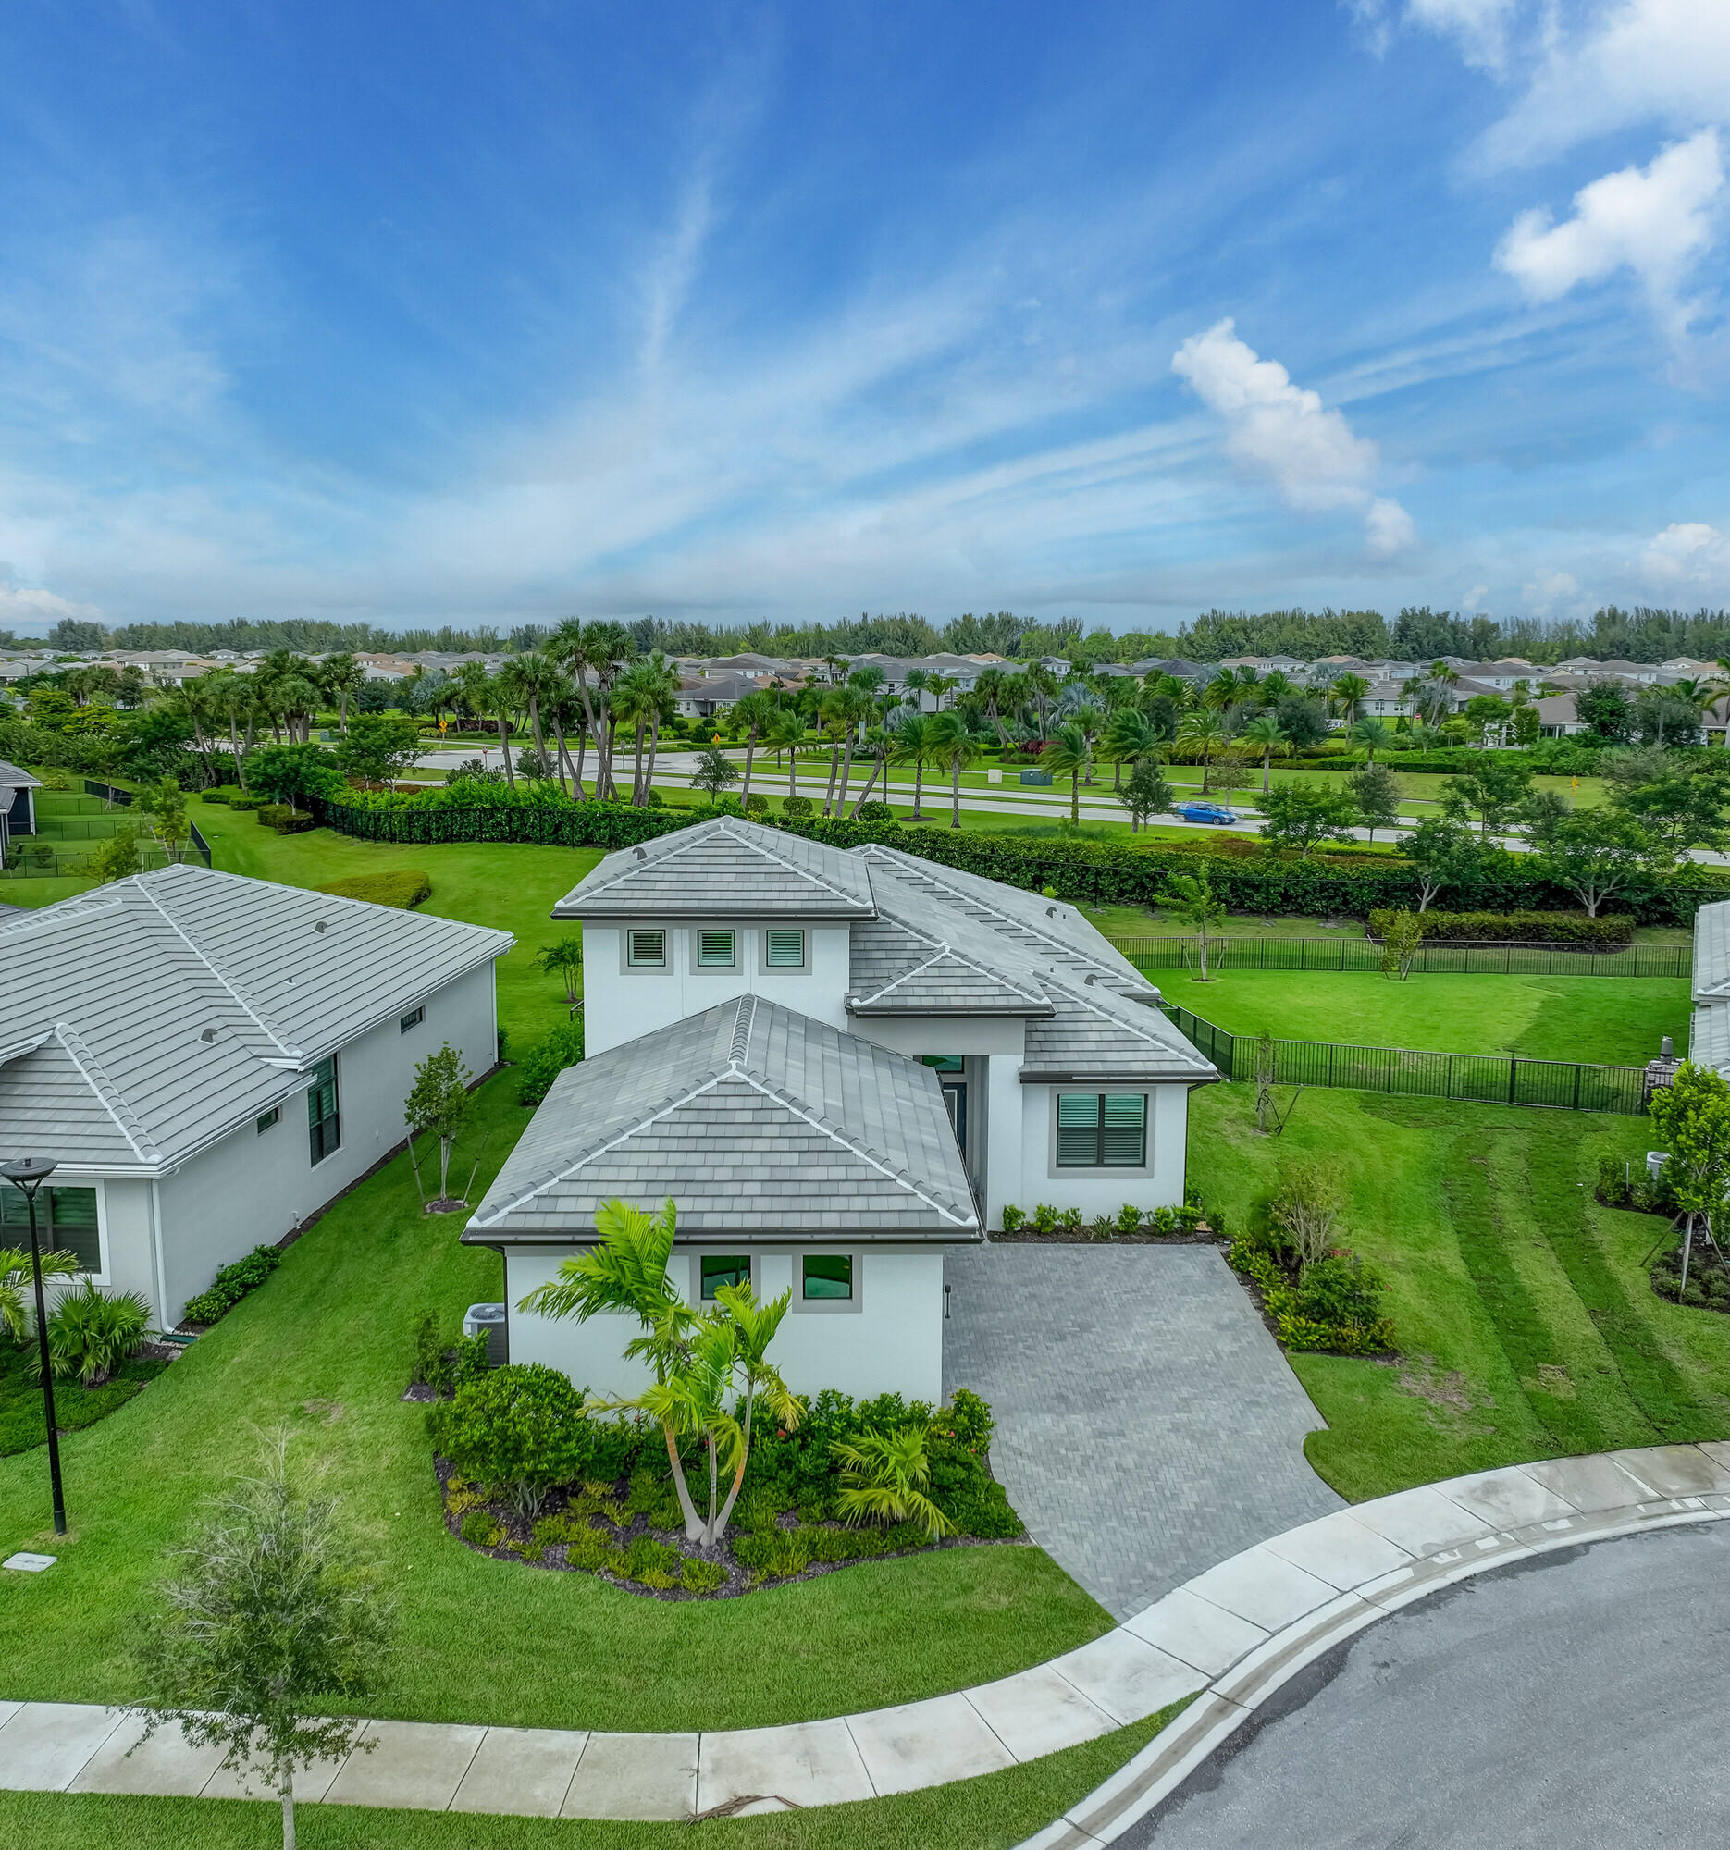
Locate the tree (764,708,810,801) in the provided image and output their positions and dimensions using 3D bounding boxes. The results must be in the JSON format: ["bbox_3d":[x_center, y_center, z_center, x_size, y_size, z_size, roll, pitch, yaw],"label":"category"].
[{"bbox_3d":[-5.874,-12.678,128.701,3.480,7.380,3.400,0,10,0],"label":"tree"}]

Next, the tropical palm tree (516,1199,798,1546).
[{"bbox_3d":[-2.861,6.248,23.627,3.800,4.800,3.300,0,10,0],"label":"tropical palm tree"}]

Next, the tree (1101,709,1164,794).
[{"bbox_3d":[22.323,-14.593,143.424,4.800,7.200,4.800,0,9,0],"label":"tree"}]

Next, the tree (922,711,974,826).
[{"bbox_3d":[5.495,-10.280,113.379,3.450,7.760,3.400,0,10,0],"label":"tree"}]

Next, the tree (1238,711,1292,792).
[{"bbox_3d":[34.234,-14.467,145.456,4.300,6.800,4.300,0,9,0],"label":"tree"}]

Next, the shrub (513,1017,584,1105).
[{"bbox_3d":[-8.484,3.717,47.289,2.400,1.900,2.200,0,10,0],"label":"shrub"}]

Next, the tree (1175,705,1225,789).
[{"bbox_3d":[28.886,-14.746,145.424,4.300,7.200,4.300,0,9,0],"label":"tree"}]

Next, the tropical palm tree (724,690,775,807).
[{"bbox_3d":[-8.852,-13.254,130.265,3.900,9.200,3.900,0,9,0],"label":"tropical palm tree"}]

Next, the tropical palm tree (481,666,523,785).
[{"bbox_3d":[-29.397,-15.810,138.780,3.280,10.200,3.400,0,10,0],"label":"tropical palm tree"}]

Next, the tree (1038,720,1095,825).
[{"bbox_3d":[13.399,-10.019,113.777,3.850,7.110,3.600,0,10,0],"label":"tree"}]

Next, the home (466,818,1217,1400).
[{"bbox_3d":[0.495,1.368,40.972,13.900,8.200,31.500,0,9,-1],"label":"home"}]

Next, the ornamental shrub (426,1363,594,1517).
[{"bbox_3d":[-5.111,7.434,24.646,2.380,2.120,2.200,0,10,0],"label":"ornamental shrub"}]

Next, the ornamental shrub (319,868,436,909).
[{"bbox_3d":[-23.379,-1.614,81.822,5.400,1.100,6.000,0,9,0],"label":"ornamental shrub"}]

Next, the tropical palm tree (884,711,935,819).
[{"bbox_3d":[3.157,-11.065,119.173,3.490,7.380,3.400,0,10,0],"label":"tropical palm tree"}]

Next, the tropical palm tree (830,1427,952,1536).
[{"bbox_3d":[0.394,7.681,23.943,1.700,1.400,1.600,0,9,0],"label":"tropical palm tree"}]

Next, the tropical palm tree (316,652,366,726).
[{"bbox_3d":[-48.656,-19.730,159.357,4.400,11.060,4.300,0,10,0],"label":"tropical palm tree"}]

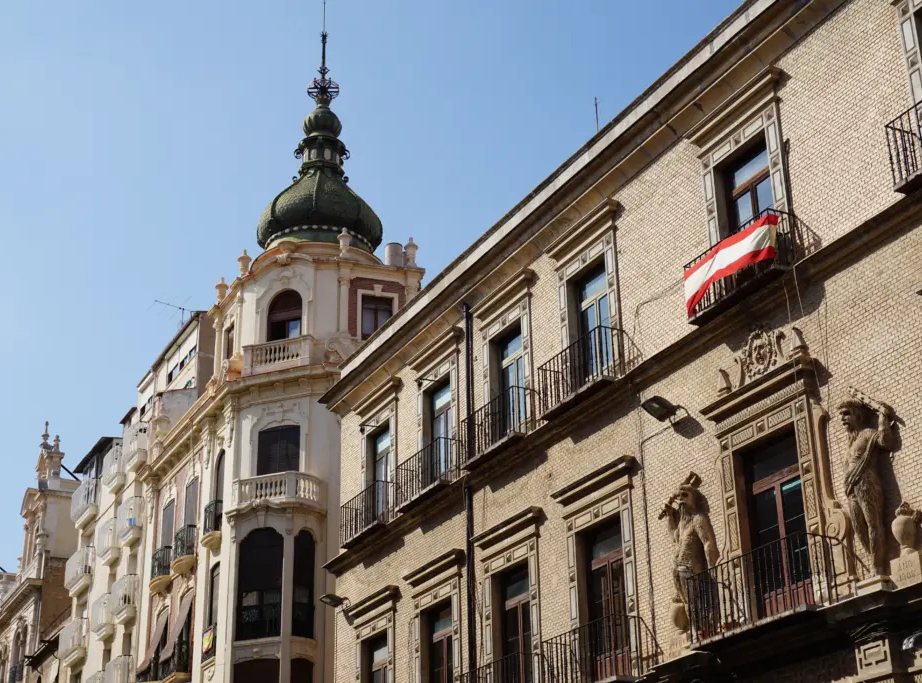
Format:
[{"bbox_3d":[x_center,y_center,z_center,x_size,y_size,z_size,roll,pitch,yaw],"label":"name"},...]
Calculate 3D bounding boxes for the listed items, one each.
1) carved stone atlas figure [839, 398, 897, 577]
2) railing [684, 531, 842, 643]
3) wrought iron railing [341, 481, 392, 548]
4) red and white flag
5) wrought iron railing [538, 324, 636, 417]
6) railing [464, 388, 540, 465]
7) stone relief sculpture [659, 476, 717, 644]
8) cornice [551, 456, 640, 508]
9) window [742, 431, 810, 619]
[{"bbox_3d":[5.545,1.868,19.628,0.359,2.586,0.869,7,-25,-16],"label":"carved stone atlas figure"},{"bbox_3d":[4.328,3.625,20.936,0.600,0.996,2.687,11,-27,-25],"label":"railing"},{"bbox_3d":[-2.186,4.120,34.389,0.520,1.009,2.165,11,-27,-25],"label":"wrought iron railing"},{"bbox_3d":[4.243,-1.152,22.735,0.230,0.880,2.224,11,-27,-25],"label":"red and white flag"},{"bbox_3d":[2.209,0.612,26.680,0.520,1.009,2.192,11,-27,-25],"label":"wrought iron railing"},{"bbox_3d":[0.735,1.788,29.264,0.520,1.009,2.192,11,-27,-25],"label":"railing"},{"bbox_3d":[3.574,3.326,22.722,0.520,2.528,1.096,11,-27,-25],"label":"stone relief sculpture"},{"bbox_3d":[2.346,2.587,26.128,0.232,0.276,2.491,11,-27,-25],"label":"cornice"},{"bbox_3d":[4.715,2.764,21.517,0.240,2.840,1.474,11,-27,-25],"label":"window"}]

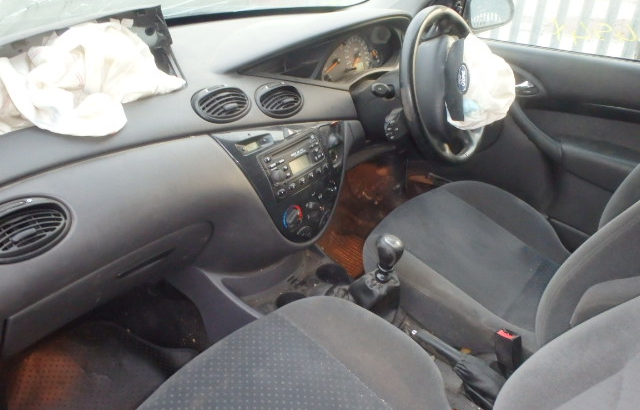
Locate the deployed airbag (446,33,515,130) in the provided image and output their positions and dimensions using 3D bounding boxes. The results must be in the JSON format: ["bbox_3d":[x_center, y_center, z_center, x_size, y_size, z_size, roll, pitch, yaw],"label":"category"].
[{"bbox_3d":[0.385,-0.291,1.235,0.140,0.225,0.225,9,30,41],"label":"deployed airbag"}]

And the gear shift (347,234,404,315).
[{"bbox_3d":[0.126,0.144,1.133,0.135,0.205,0.110,24,39,33],"label":"gear shift"}]

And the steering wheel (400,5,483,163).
[{"bbox_3d":[0.296,-0.285,1.262,0.100,0.375,0.375,0,24,44],"label":"steering wheel"}]

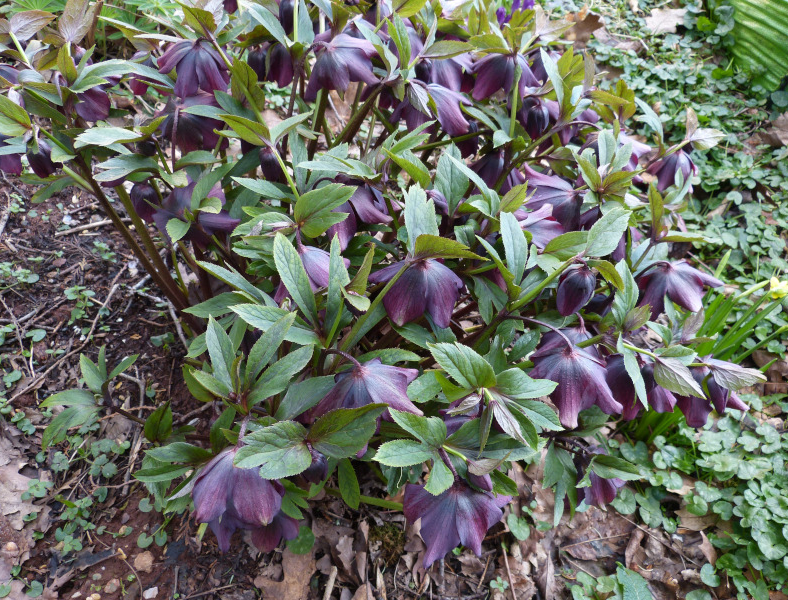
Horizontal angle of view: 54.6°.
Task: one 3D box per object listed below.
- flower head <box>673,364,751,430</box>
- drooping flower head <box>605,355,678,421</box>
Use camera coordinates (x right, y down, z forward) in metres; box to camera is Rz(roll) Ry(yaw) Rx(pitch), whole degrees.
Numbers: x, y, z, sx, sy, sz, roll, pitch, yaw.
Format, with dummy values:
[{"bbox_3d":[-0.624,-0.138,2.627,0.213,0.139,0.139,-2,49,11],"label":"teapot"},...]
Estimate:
[{"bbox_3d":[0.277,0.082,0.660,0.066,0.046,0.058,0,37,0],"label":"flower head"},{"bbox_3d":[0.202,0.071,0.625,0.058,0.046,0.055,0,38,0],"label":"drooping flower head"}]

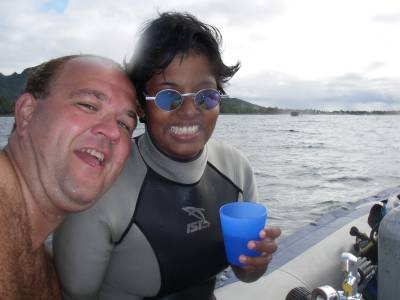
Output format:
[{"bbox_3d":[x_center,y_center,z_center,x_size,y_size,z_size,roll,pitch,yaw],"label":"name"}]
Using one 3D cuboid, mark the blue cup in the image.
[{"bbox_3d":[0.073,0.144,0.744,0.079,0.088,0.079,0,12,0],"label":"blue cup"}]

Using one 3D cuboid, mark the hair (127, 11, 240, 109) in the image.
[{"bbox_3d":[-0.034,-0.174,0.855,0.208,0.200,0.215,-1,6,-14],"label":"hair"}]

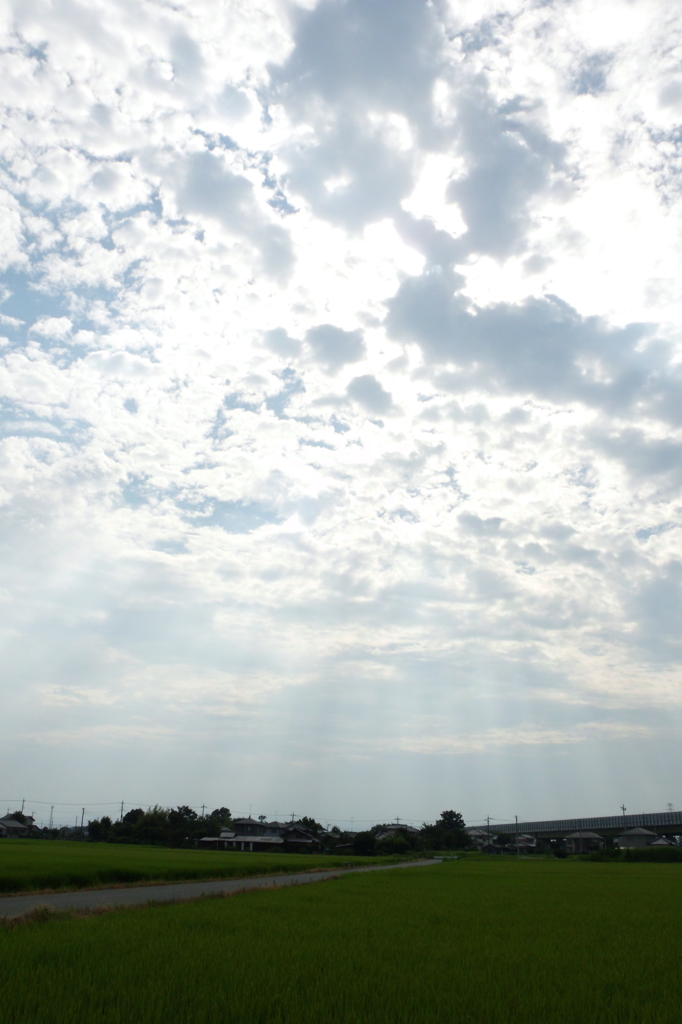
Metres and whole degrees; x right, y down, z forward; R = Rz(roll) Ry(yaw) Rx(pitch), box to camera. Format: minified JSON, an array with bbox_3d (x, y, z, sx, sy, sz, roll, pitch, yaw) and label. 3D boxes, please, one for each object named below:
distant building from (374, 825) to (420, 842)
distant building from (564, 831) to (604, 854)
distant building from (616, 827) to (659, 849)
[{"bbox_3d":[16.743,95.768,233.561,12.600,7.500,9.500,0,-23,4],"label":"distant building"},{"bbox_3d":[79.891,108.683,260.599,11.700,7.300,8.800,-5,-23,15],"label":"distant building"},{"bbox_3d":[82.740,91.461,220.599,10.000,7.300,8.800,-6,-24,18],"label":"distant building"}]

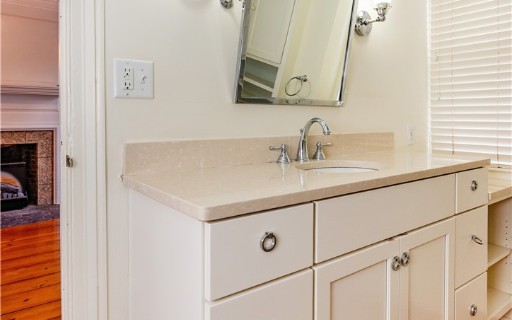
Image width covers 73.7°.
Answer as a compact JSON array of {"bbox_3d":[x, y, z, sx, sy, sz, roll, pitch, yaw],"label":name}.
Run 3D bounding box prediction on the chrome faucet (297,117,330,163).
[{"bbox_3d":[0.229,-0.086,1.348,0.055,0.176,0.174,-3,5,-35],"label":"chrome faucet"}]

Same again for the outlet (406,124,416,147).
[{"bbox_3d":[0.913,-0.147,2.000,0.075,0.118,0.009,-3,5,-35],"label":"outlet"}]

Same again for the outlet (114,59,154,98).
[{"bbox_3d":[-0.383,-0.254,1.073,0.120,0.118,0.011,-3,5,-35],"label":"outlet"}]

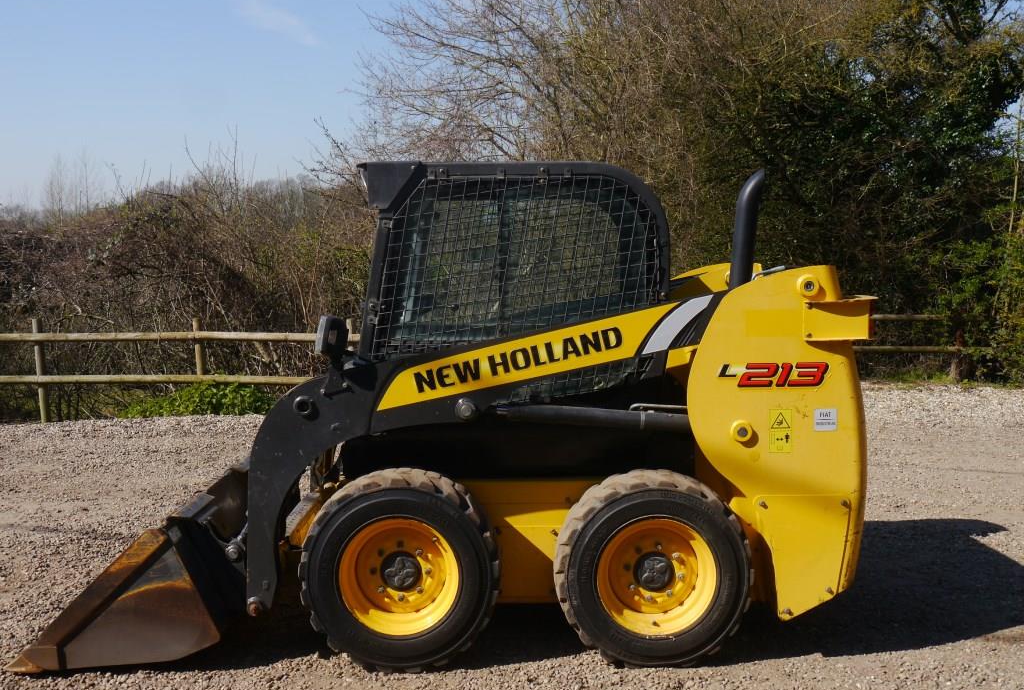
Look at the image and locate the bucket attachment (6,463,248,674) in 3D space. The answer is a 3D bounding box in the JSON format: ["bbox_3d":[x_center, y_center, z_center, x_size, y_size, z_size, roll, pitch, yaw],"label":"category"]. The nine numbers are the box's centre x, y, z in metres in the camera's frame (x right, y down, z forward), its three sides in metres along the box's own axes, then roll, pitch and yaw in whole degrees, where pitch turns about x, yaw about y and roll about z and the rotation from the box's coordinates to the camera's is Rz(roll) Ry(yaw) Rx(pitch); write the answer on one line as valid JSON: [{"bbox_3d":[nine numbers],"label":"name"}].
[{"bbox_3d":[-1.481,0.869,4.668,0.840,0.575,1.460,0,5,-1],"label":"bucket attachment"}]

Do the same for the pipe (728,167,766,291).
[{"bbox_3d":[0.973,-0.462,4.410,0.140,0.525,0.088,0,5,-1],"label":"pipe"}]

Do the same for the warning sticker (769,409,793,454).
[{"bbox_3d":[0.995,0.321,3.942,0.086,0.160,0.004,0,5,-1],"label":"warning sticker"}]

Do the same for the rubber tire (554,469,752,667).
[{"bbox_3d":[0.538,0.852,4.095,0.750,0.745,0.250,0,5,-1],"label":"rubber tire"}]

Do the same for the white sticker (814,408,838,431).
[{"bbox_3d":[1.164,0.278,3.940,0.087,0.082,0.004,0,5,-1],"label":"white sticker"}]

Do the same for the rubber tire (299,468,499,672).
[{"bbox_3d":[-0.424,0.853,4.080,0.755,0.755,0.250,0,5,-1],"label":"rubber tire"}]

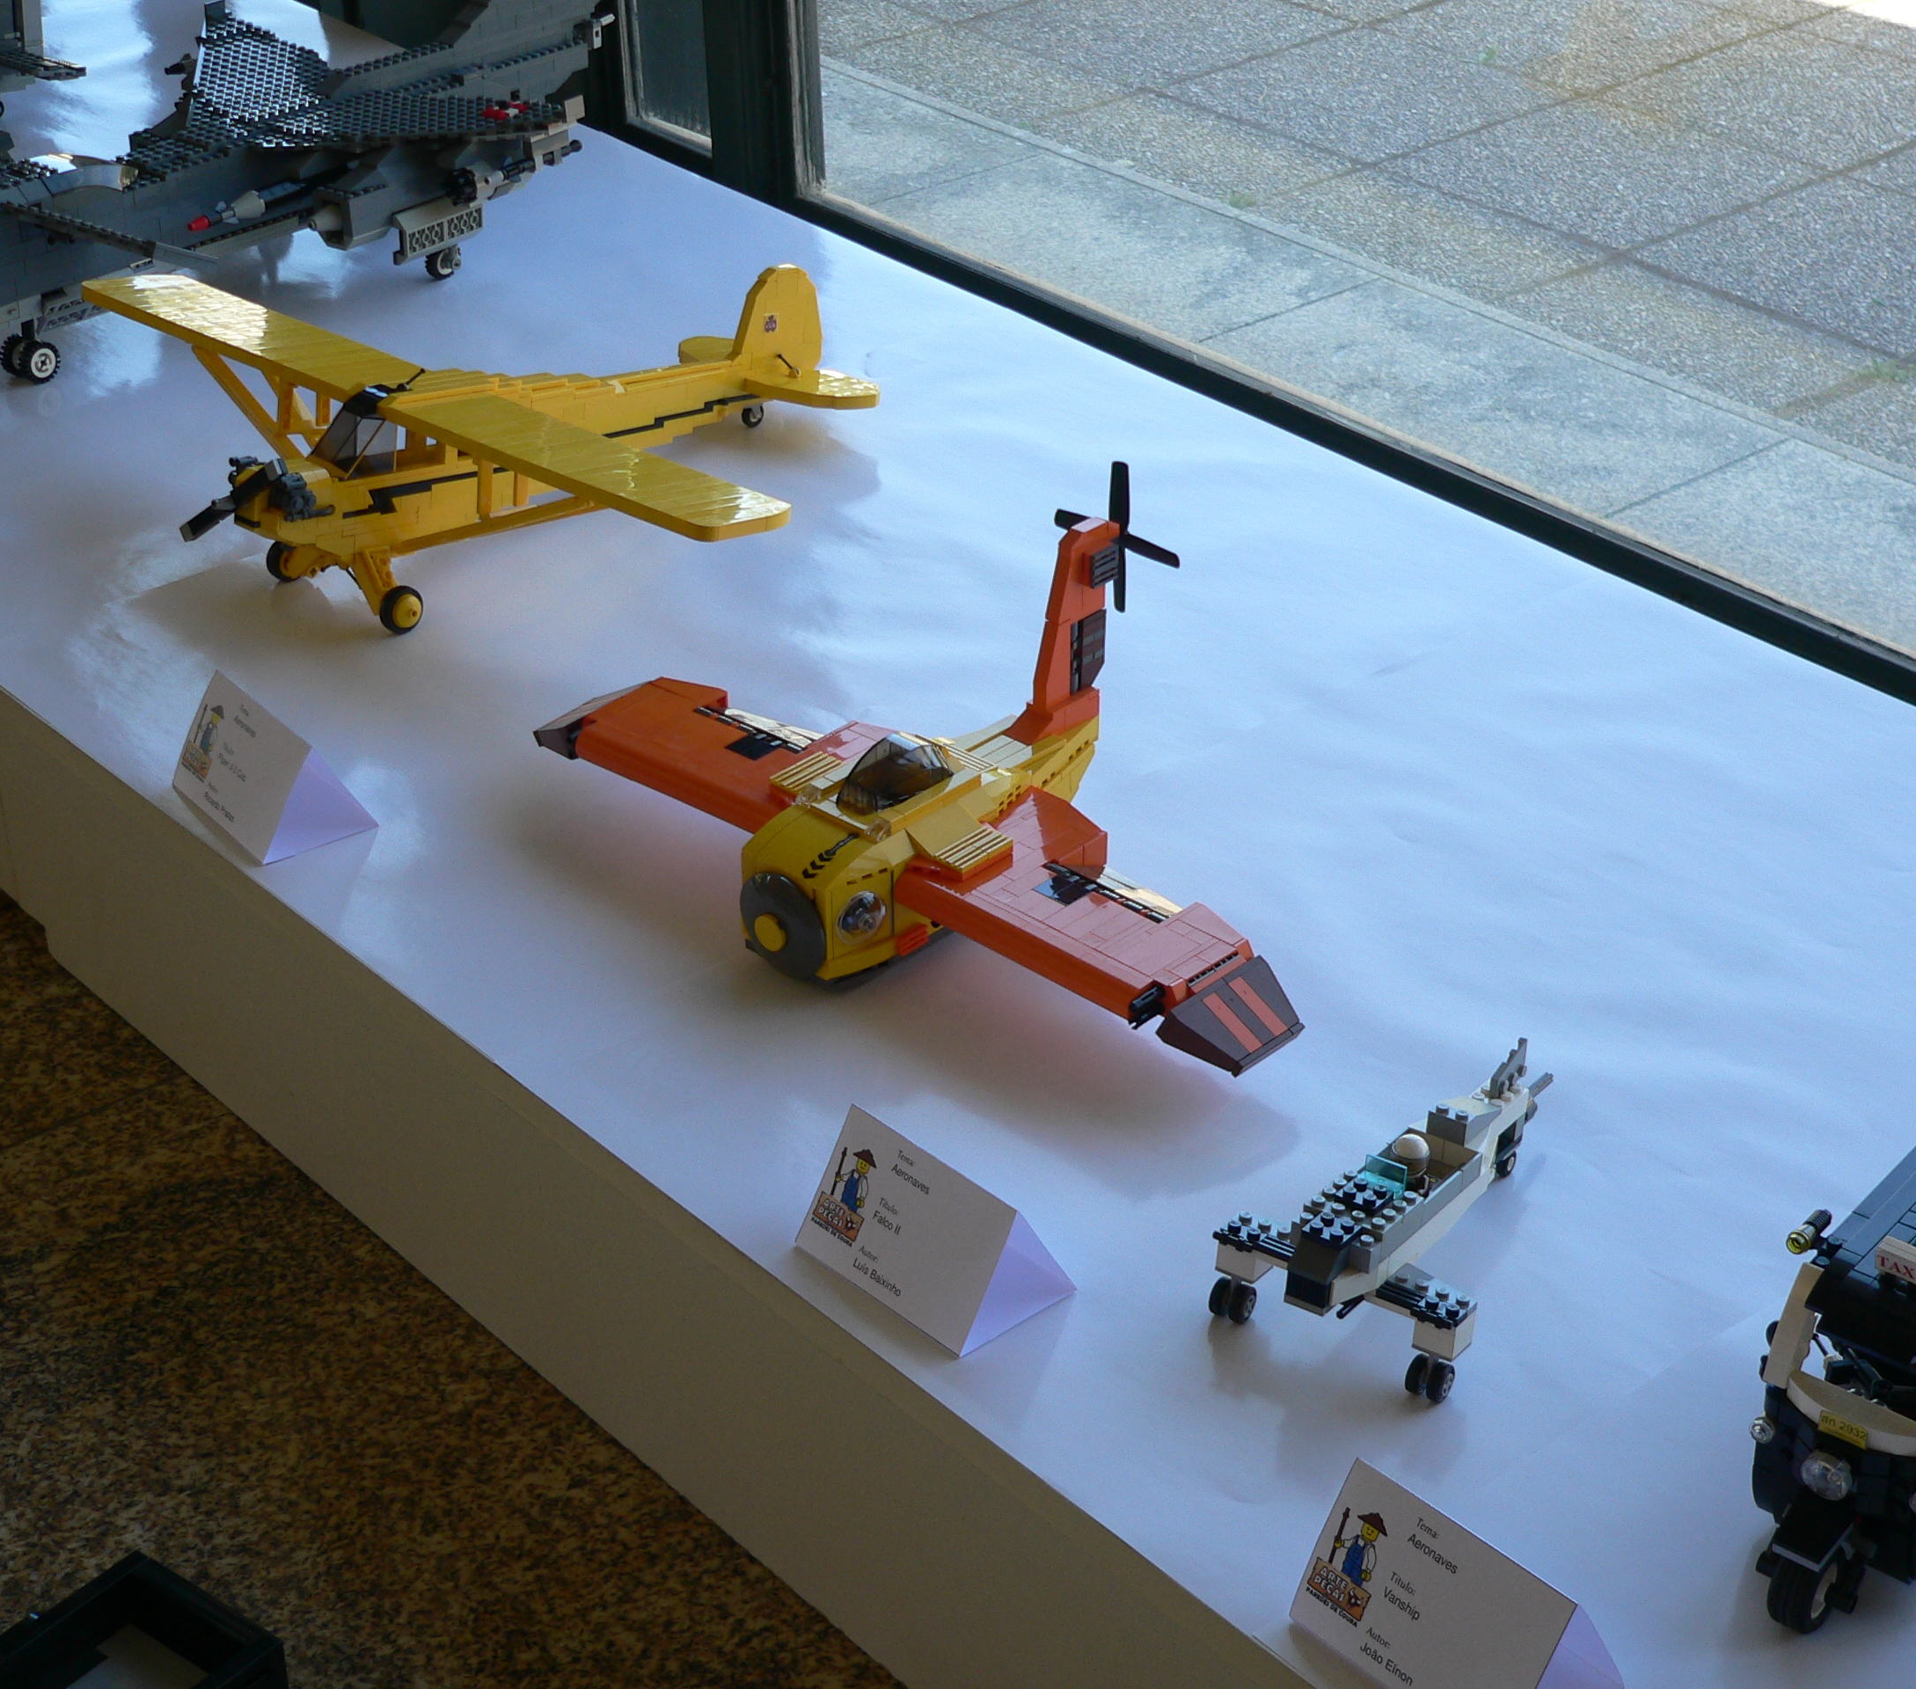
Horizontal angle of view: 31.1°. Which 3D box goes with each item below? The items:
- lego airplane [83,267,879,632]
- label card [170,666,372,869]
[{"bbox_3d":[-0.218,-0.228,1.824,0.485,0.118,0.431,24,38,35],"label":"lego airplane"},{"bbox_3d":[-0.315,-0.040,1.573,0.058,0.051,0.091,-21,36,-31],"label":"label card"}]

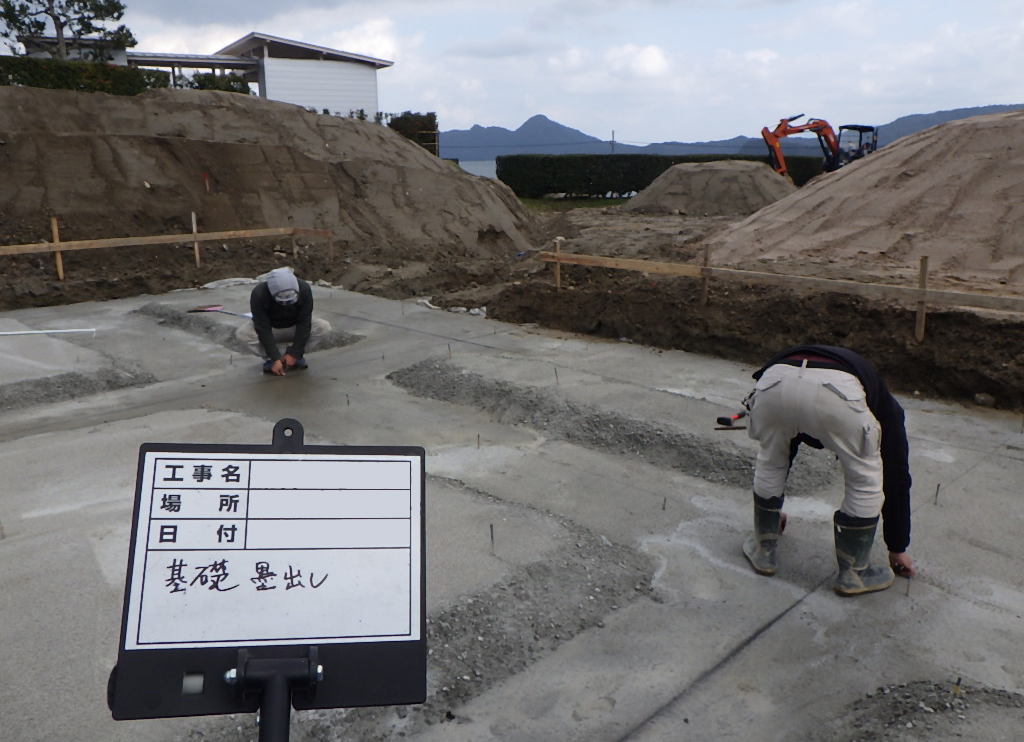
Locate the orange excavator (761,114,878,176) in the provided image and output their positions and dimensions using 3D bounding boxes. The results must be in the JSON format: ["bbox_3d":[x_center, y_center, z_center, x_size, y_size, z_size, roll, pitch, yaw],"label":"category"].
[{"bbox_3d":[10.987,-7.639,29.500,3.900,2.850,1.600,-2,14,-6],"label":"orange excavator"}]

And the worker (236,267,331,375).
[{"bbox_3d":[-1.807,-0.458,6.573,0.700,0.800,0.680,-5,15,-16],"label":"worker"}]

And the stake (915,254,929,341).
[{"bbox_3d":[3.154,-0.551,6.362,0.050,0.658,0.050,14,20,43],"label":"stake"}]

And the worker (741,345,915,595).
[{"bbox_3d":[1.227,0.329,3.193,0.610,0.910,0.750,9,17,32],"label":"worker"}]

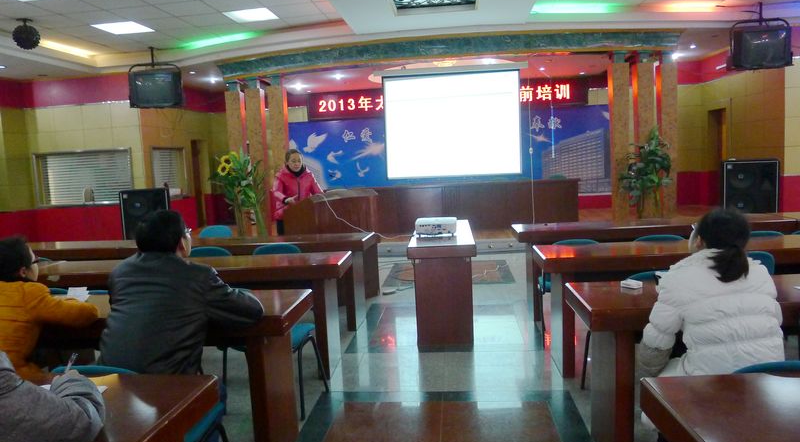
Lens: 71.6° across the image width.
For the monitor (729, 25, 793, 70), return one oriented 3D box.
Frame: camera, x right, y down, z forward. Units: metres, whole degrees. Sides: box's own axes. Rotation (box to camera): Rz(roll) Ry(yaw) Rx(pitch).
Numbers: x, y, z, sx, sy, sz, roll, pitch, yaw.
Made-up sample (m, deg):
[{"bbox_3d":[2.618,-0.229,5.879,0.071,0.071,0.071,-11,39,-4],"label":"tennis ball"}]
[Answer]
[{"bbox_3d":[5.078,-2.444,7.813,0.680,0.540,0.480,0,12,21],"label":"monitor"}]

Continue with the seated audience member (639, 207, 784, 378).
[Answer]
[{"bbox_3d":[1.114,0.541,2.059,0.500,1.200,0.700,-3,7,3],"label":"seated audience member"}]

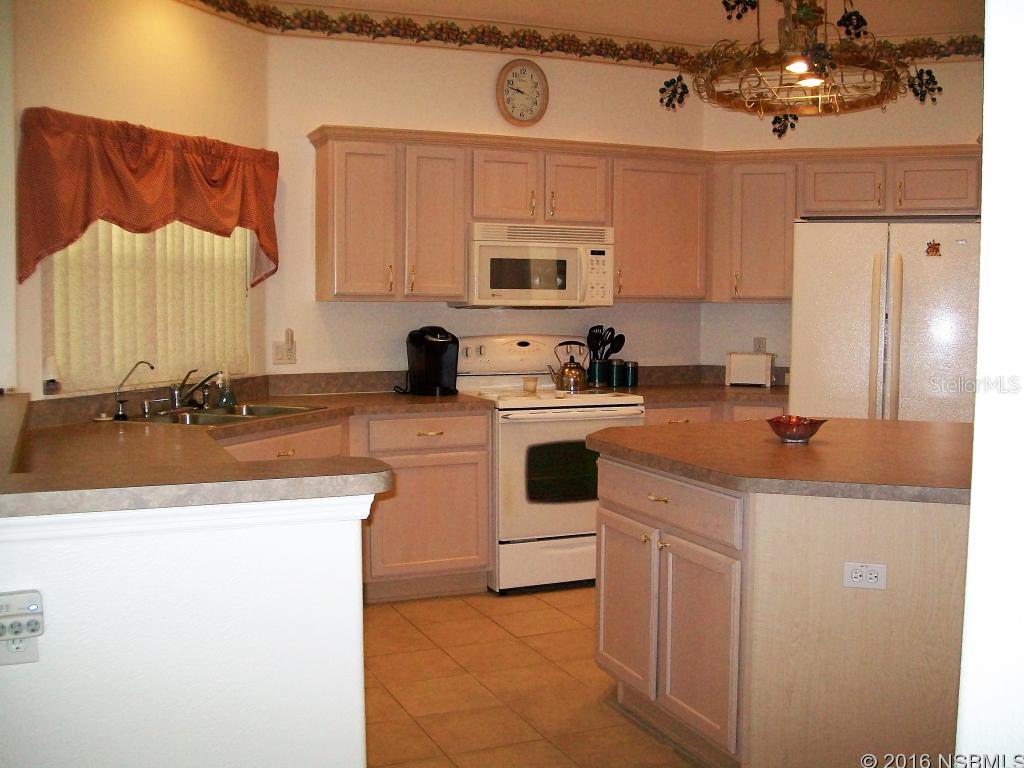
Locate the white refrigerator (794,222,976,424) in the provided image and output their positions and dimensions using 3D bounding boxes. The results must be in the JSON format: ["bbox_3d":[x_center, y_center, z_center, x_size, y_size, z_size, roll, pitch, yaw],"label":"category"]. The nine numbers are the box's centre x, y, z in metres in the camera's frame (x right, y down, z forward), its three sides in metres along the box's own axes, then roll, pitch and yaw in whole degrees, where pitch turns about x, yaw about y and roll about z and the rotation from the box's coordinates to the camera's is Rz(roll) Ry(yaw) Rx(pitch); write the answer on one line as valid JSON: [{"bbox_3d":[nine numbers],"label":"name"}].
[{"bbox_3d":[1.859,0.082,5.287,0.890,1.755,0.770,2,5,21],"label":"white refrigerator"}]

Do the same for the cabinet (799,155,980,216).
[{"bbox_3d":[1.959,-1.009,5.543,0.883,0.305,0.330,2,5,19],"label":"cabinet"}]

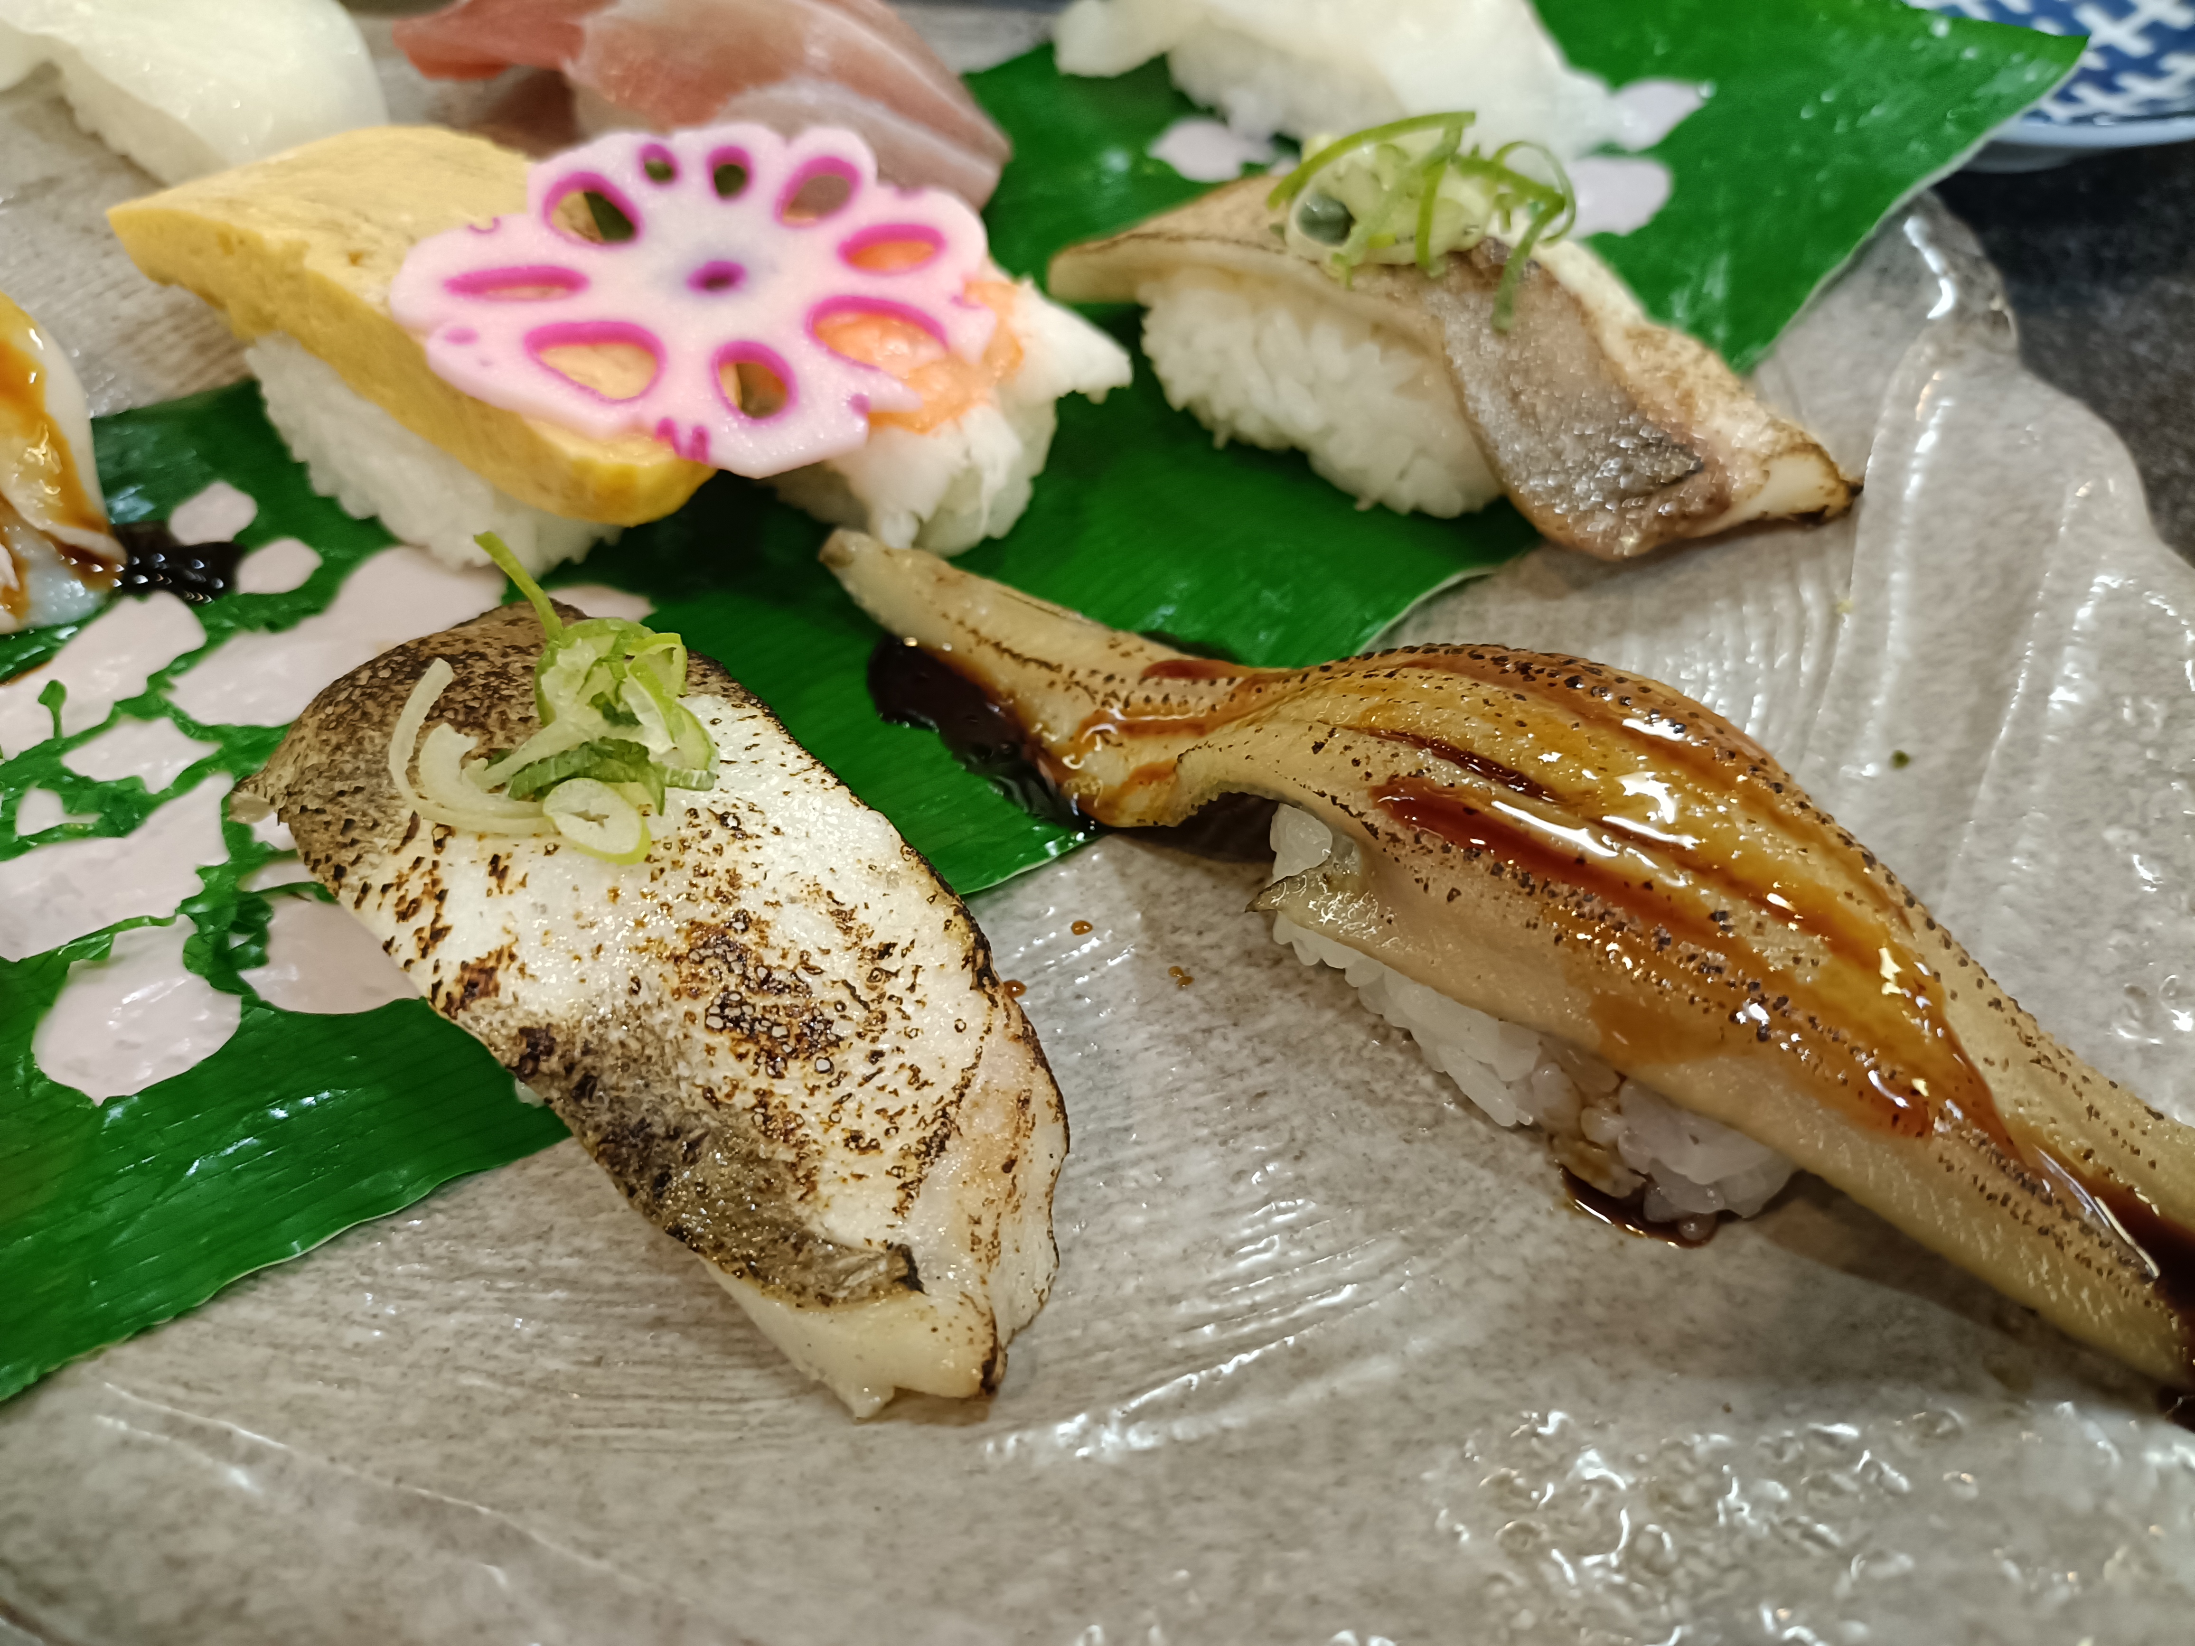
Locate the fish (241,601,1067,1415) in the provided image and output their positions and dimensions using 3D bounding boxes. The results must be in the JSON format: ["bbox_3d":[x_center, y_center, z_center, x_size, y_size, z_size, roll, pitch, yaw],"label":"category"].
[{"bbox_3d":[-0.031,0.008,0.116,0.033,0.026,0.076,-36,58,-27],"label":"fish"}]

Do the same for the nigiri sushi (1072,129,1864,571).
[{"bbox_3d":[0.038,-0.046,0.163,0.081,0.027,0.031,22,52,18],"label":"nigiri sushi"}]

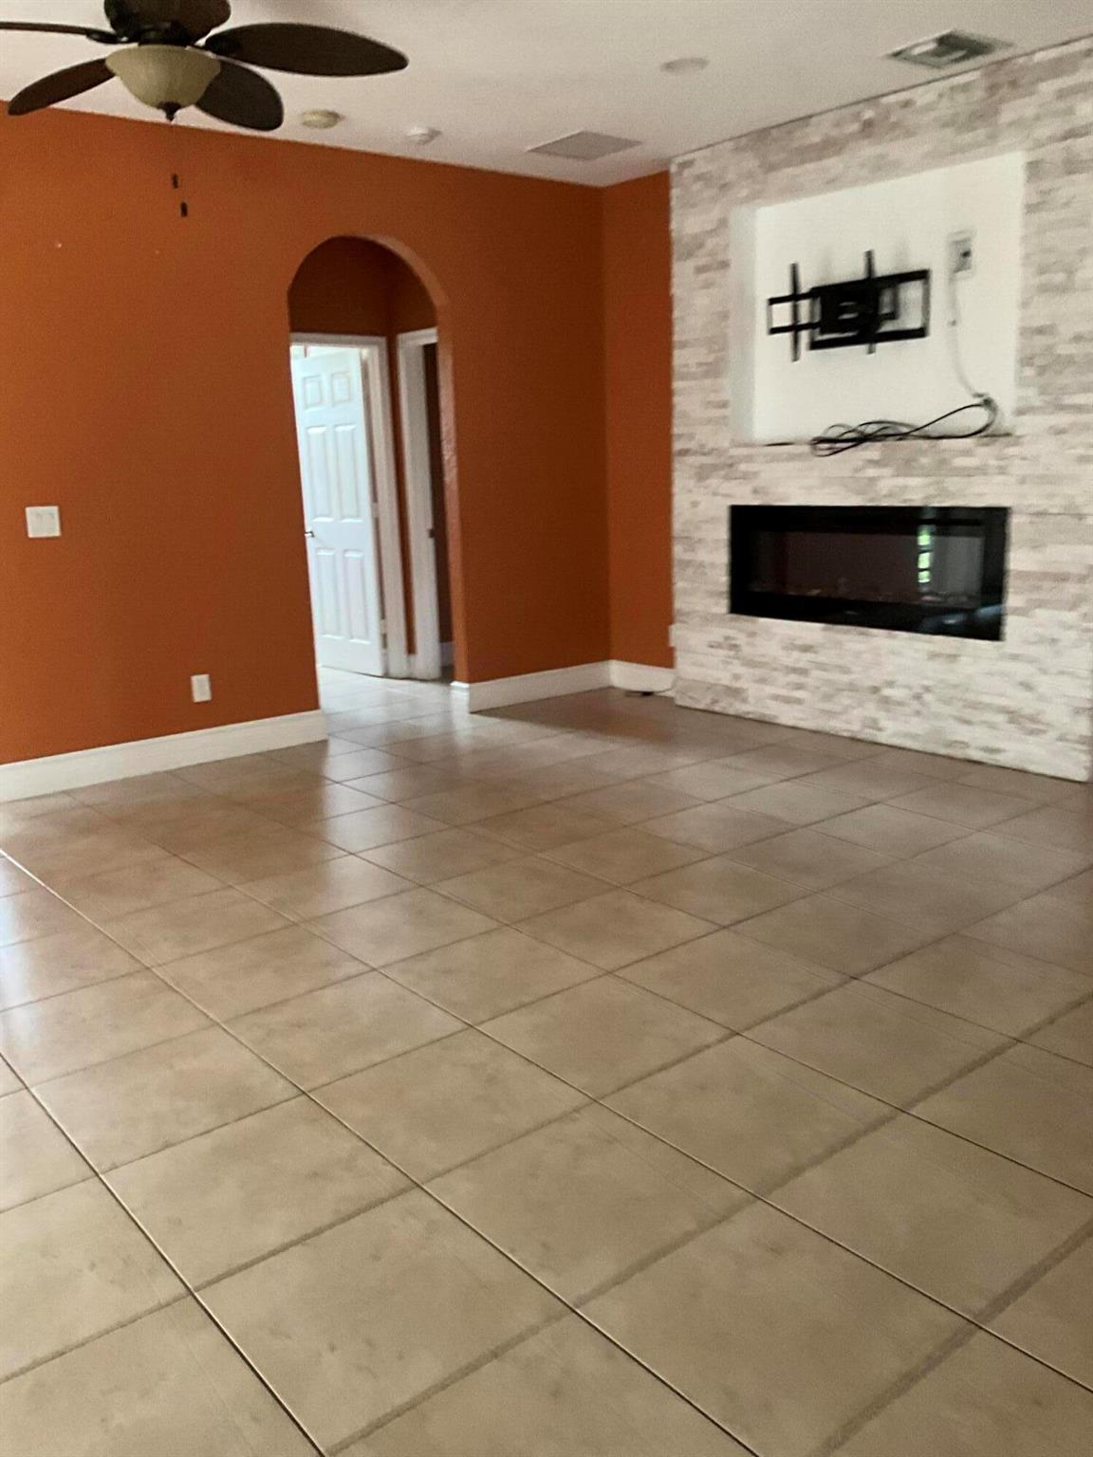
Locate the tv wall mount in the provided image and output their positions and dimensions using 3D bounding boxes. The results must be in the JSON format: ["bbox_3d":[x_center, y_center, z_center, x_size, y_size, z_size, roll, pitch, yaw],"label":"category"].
[{"bbox_3d":[1.334,-1.901,5.490,0.166,0.445,0.795,-12,17,-37],"label":"tv wall mount"}]

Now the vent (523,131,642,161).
[{"bbox_3d":[0.181,-2.709,5.705,0.394,0.025,0.415,-12,17,-37],"label":"vent"}]

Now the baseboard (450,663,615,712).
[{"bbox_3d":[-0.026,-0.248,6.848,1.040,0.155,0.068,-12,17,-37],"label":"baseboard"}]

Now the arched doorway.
[{"bbox_3d":[-0.835,-1.167,6.055,0.910,2.357,0.150,-12,17,-37],"label":"arched doorway"}]

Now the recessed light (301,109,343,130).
[{"bbox_3d":[-0.921,-2.487,4.992,0.152,0.050,0.152,-2,13,0],"label":"recessed light"}]

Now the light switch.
[{"bbox_3d":[-2.094,-0.861,5.086,0.124,0.121,0.010,-12,16,-37],"label":"light switch"}]

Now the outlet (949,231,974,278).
[{"bbox_3d":[1.726,-1.976,5.093,0.027,0.181,0.121,-12,17,-37],"label":"outlet"}]

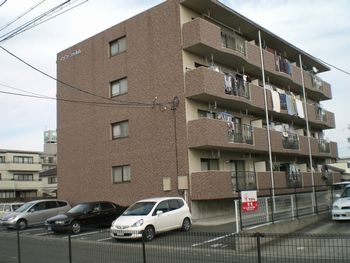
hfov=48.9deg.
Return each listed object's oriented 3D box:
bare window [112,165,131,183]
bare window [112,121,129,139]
[{"bbox_3d":[-3.443,2.765,24.758,1.640,1.060,0.130,-10,-11,39],"label":"bare window"},{"bbox_3d":[-3.578,-0.069,25.176,1.640,1.060,0.130,-10,-11,39],"label":"bare window"}]

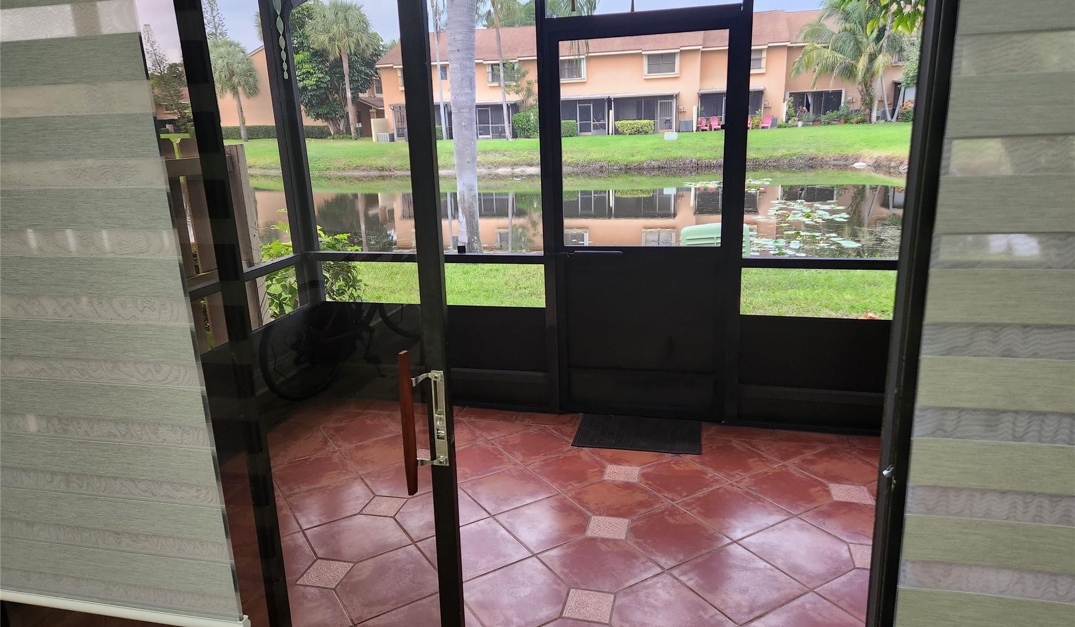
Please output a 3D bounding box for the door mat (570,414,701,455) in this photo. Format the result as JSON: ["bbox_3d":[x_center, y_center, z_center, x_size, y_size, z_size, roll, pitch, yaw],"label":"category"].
[{"bbox_3d":[0.528,0.617,3.712,0.635,0.012,0.405,2,16,13],"label":"door mat"}]

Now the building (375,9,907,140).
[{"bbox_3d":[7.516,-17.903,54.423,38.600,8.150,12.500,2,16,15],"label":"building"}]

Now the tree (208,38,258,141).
[{"bbox_3d":[-24.687,-18.253,58.509,3.801,8.162,3.801,-8,16,-21],"label":"tree"}]

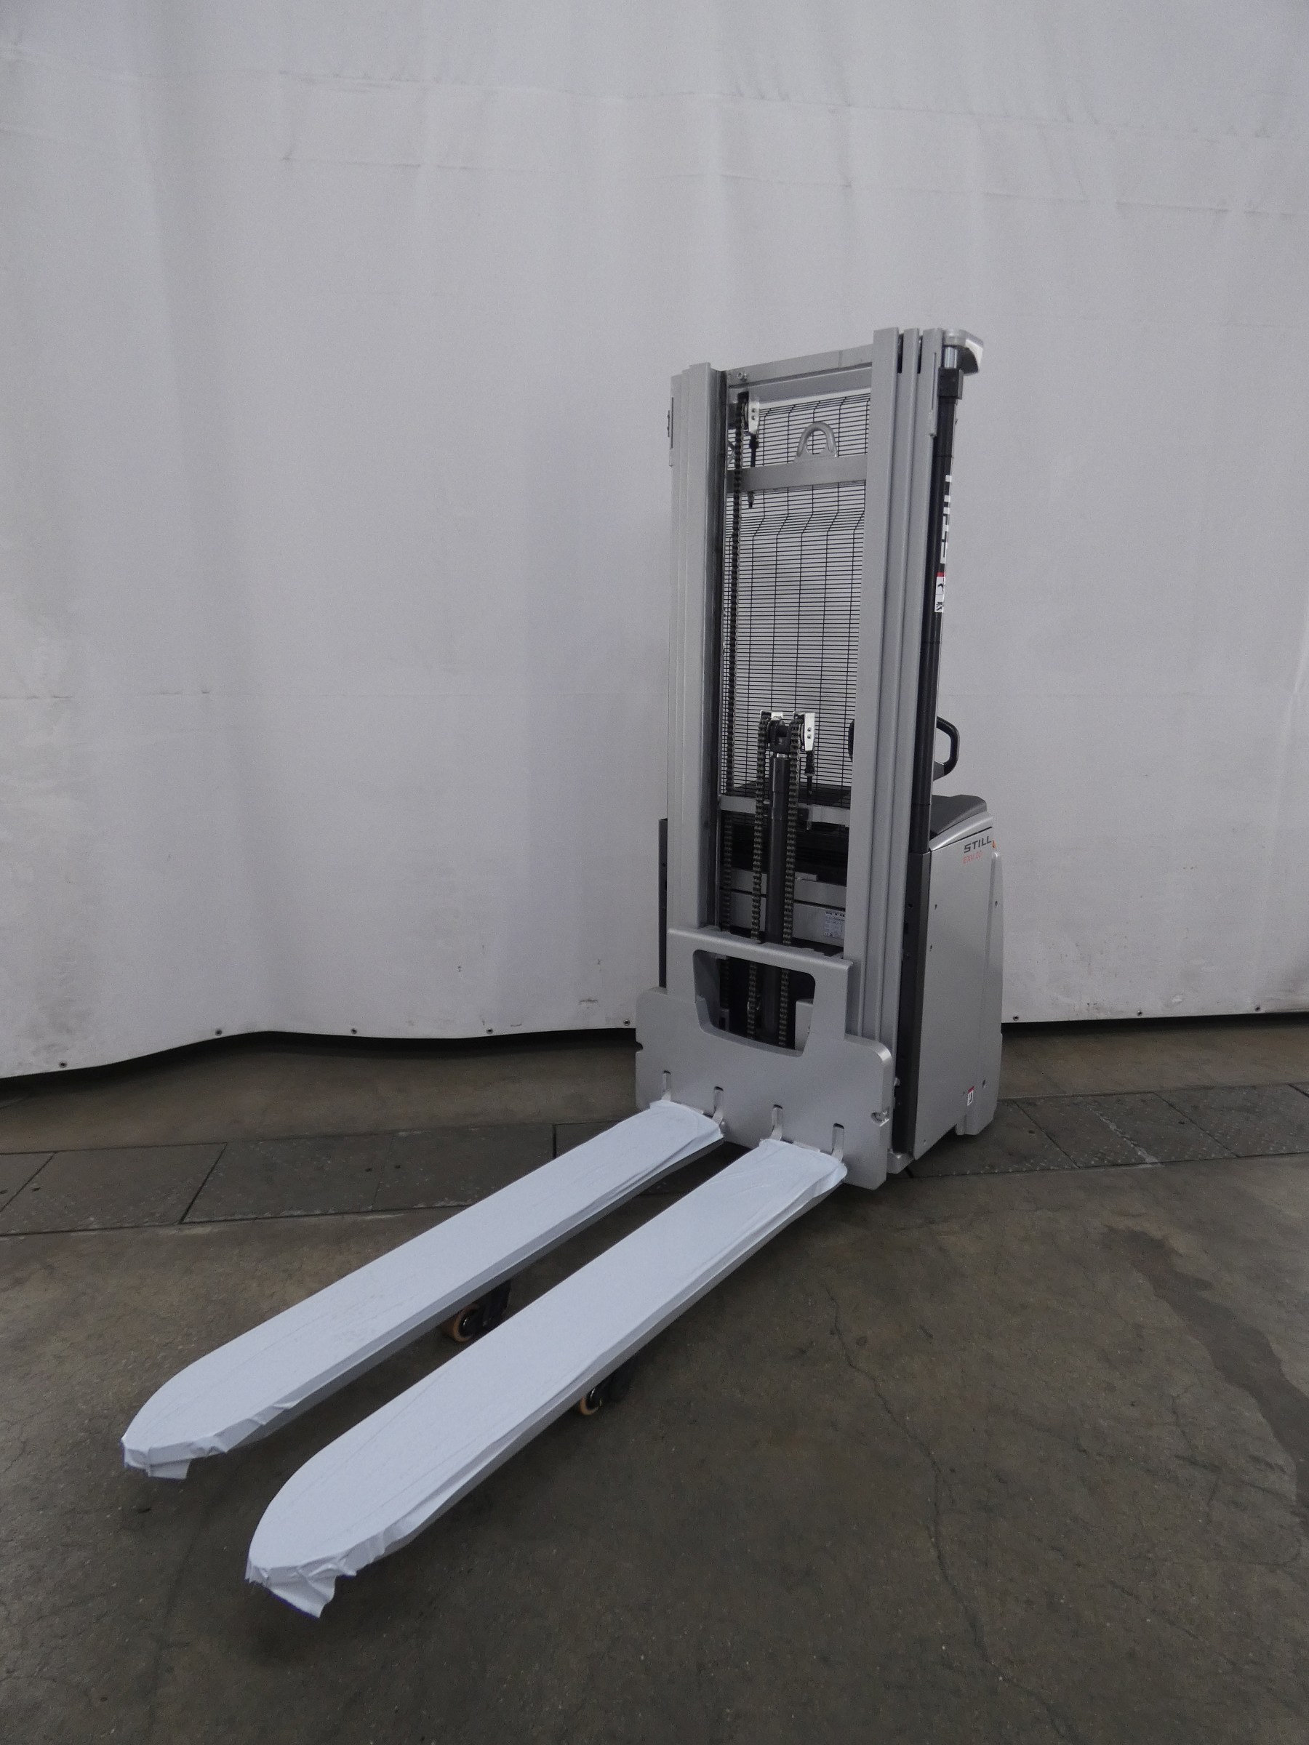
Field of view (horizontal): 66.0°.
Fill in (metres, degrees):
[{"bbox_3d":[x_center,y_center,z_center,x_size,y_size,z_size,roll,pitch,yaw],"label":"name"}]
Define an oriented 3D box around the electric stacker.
[{"bbox_3d":[0.067,-0.131,2.307,0.810,2.196,2.503,10,15,37],"label":"electric stacker"}]

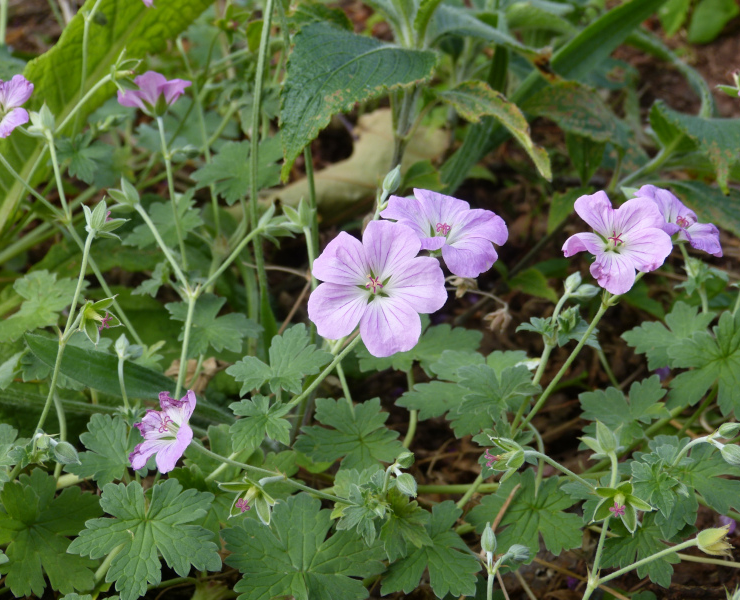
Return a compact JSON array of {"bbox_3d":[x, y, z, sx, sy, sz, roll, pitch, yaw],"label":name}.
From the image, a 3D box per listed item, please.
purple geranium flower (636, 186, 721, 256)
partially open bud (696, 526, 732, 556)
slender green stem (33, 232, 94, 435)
[{"bbox_3d":[0.102,-0.026,0.530,0.030,0.014,0.027,11,38,-9],"label":"purple geranium flower"},{"bbox_3d":[0.098,0.069,0.455,0.010,0.009,0.009,-6,0,8],"label":"partially open bud"},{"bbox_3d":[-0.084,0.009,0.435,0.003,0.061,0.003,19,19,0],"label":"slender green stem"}]

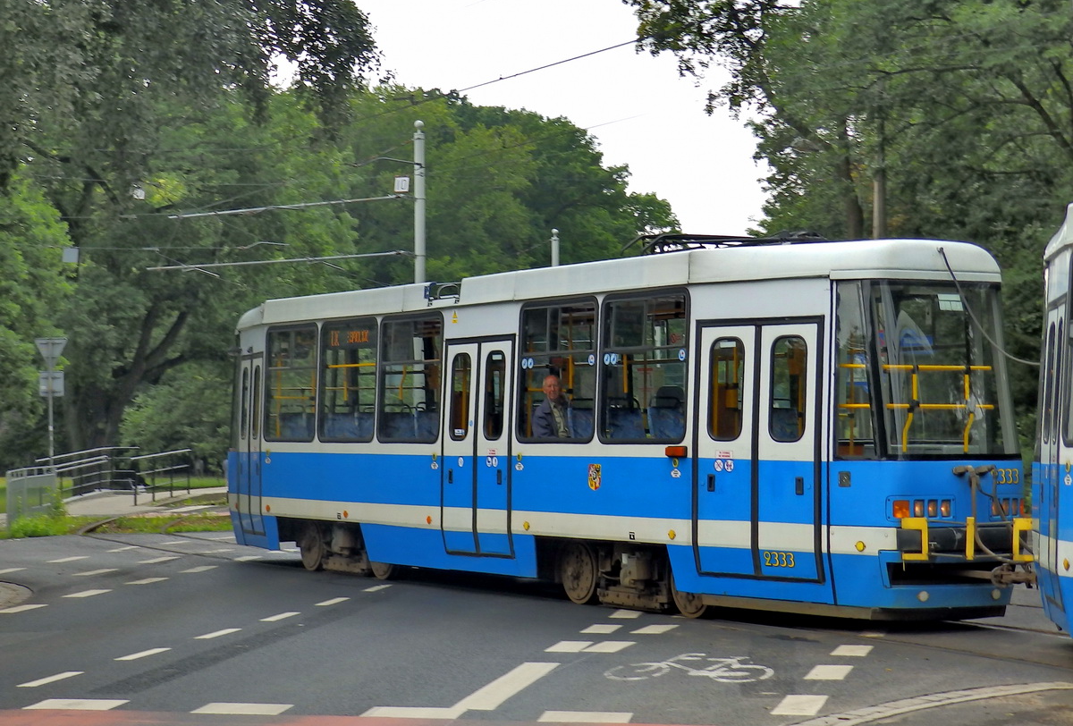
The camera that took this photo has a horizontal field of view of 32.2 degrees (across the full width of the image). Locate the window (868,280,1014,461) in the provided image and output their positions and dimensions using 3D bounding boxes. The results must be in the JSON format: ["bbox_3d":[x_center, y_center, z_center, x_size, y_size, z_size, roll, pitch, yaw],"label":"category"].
[{"bbox_3d":[3.828,0.061,17.182,1.843,1.625,0.255,2,-3,-37],"label":"window"}]

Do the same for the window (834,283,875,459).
[{"bbox_3d":[2.882,0.061,16.831,0.454,1.625,0.113,-2,-3,38],"label":"window"}]

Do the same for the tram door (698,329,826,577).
[{"bbox_3d":[2.073,0.802,17.423,1.399,2.438,0.132,-2,-3,38],"label":"tram door"}]

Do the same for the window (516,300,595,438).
[{"bbox_3d":[0.239,0.091,19.594,0.104,1.531,1.332,2,-3,-37],"label":"window"}]

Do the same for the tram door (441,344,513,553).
[{"bbox_3d":[-0.645,0.926,20.691,0.132,2.438,1.332,2,-3,-37],"label":"tram door"}]

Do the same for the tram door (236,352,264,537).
[{"bbox_3d":[-3.847,1.100,25.182,0.132,2.438,1.285,1,-3,-22],"label":"tram door"}]

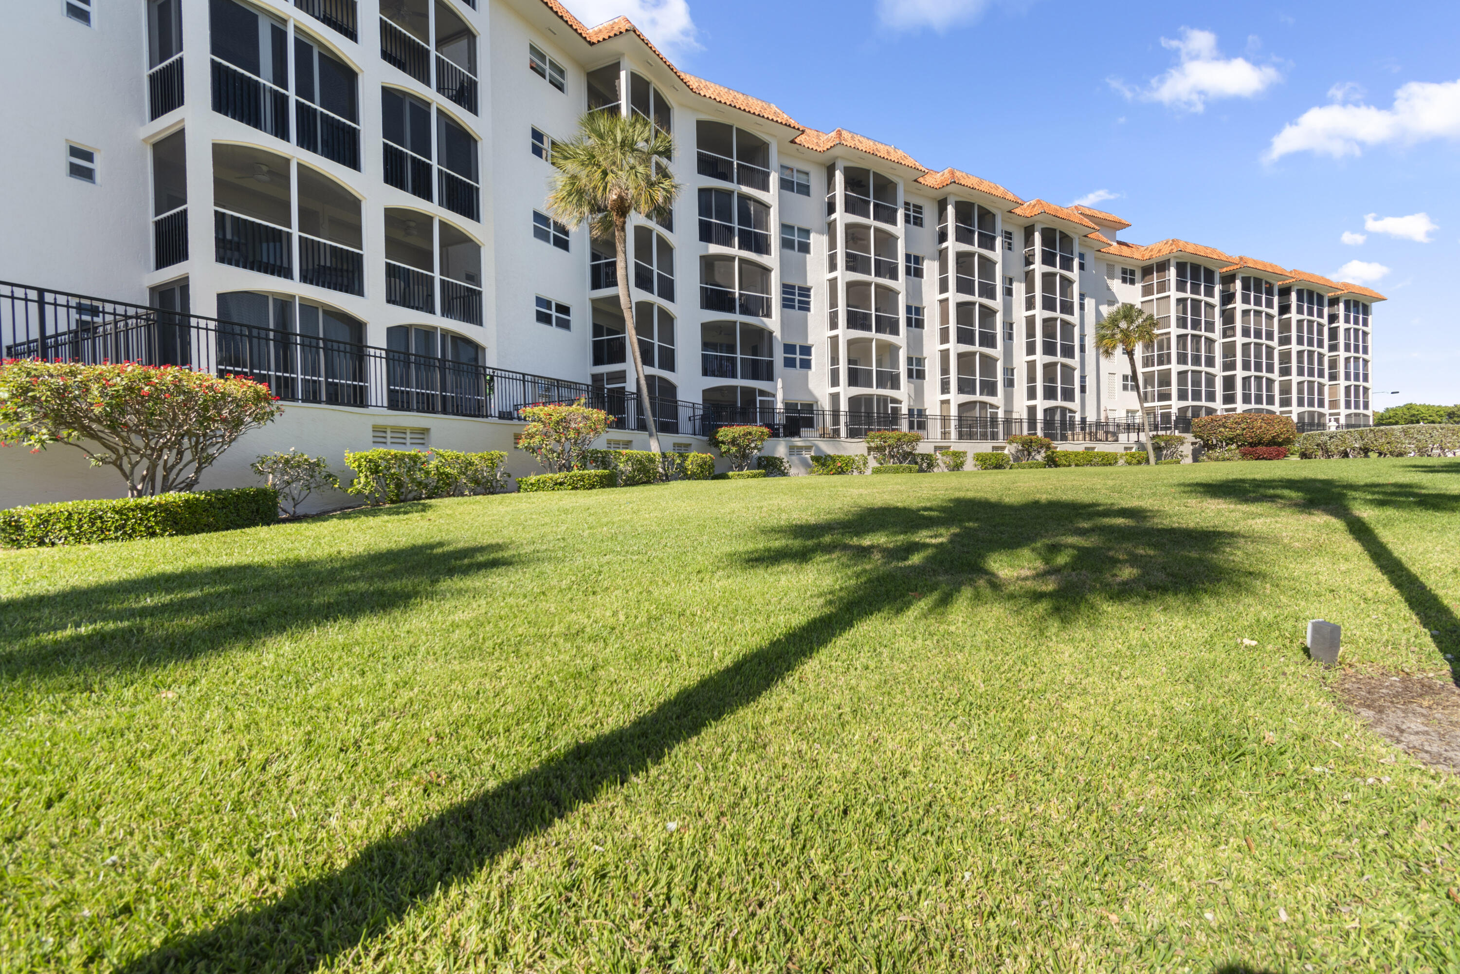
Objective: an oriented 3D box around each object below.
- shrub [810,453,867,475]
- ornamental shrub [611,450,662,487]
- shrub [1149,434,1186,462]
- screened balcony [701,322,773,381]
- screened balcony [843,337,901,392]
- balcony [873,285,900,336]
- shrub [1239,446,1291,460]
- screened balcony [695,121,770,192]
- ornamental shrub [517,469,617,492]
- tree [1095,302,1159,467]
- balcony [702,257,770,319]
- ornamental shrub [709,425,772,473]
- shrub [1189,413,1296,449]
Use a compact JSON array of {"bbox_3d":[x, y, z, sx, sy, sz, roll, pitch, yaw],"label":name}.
[{"bbox_3d":[4.097,-0.841,23.000,2.250,0.820,0.950,-2,1,-31],"label":"shrub"},{"bbox_3d":[-2.531,-0.522,16.358,0.800,0.930,1.600,0,1,29],"label":"ornamental shrub"},{"bbox_3d":[24.730,-2.188,34.300,1.750,1.500,1.650,-2,1,-31],"label":"shrub"},{"bbox_3d":[-0.023,-5.908,26.914,3.600,2.520,1.500,-2,1,-31],"label":"screened balcony"},{"bbox_3d":[7.422,-6.366,31.552,3.630,2.523,0.400,-2,1,-31],"label":"screened balcony"},{"bbox_3d":[8.155,-9.269,31.953,1.902,2.529,0.400,-2,1,-31],"label":"balcony"},{"bbox_3d":[29.856,-1.849,33.985,2.100,0.830,1.400,0,1,41],"label":"shrub"},{"bbox_3d":[0.163,-14.718,27.032,3.796,2.497,0.200,-2,1,-31],"label":"screened balcony"},{"bbox_3d":[-3.601,-0.126,13.478,2.100,0.480,0.700,-1,1,-20],"label":"ornamental shrub"},{"bbox_3d":[21.925,-5.672,33.600,3.000,8.950,3.000,-2,1,-31],"label":"tree"},{"bbox_3d":[0.276,-8.974,27.163,3.735,2.489,0.200,-2,1,-31],"label":"balcony"},{"bbox_3d":[0.386,-1.196,20.584,2.000,1.770,1.700,-2,1,-31],"label":"ornamental shrub"},{"bbox_3d":[30.384,-2.968,35.969,4.400,2.700,3.000,0,1,40],"label":"shrub"}]

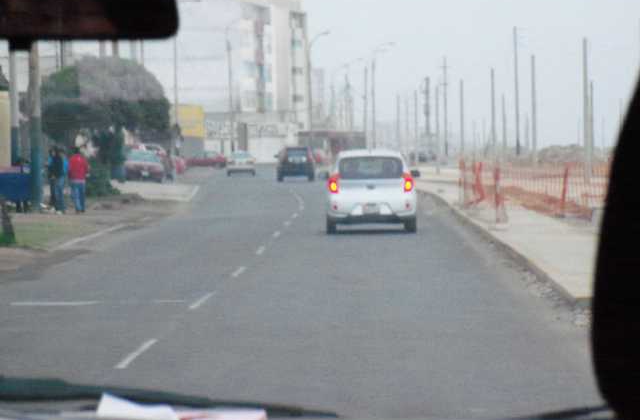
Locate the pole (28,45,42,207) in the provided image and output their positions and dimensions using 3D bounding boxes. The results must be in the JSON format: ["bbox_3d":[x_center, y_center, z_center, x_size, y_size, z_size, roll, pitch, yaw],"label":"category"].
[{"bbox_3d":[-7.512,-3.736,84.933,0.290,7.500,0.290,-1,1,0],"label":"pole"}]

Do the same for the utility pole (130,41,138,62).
[{"bbox_3d":[-8.839,-6.252,155.000,0.290,9.000,0.290,-1,1,0],"label":"utility pole"}]

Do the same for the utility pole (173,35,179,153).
[{"bbox_3d":[-7.549,-5.832,167.923,0.170,8.500,0.170,-1,1,0],"label":"utility pole"}]

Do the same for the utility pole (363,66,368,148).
[{"bbox_3d":[3.980,-7.963,275.075,0.250,8.300,0.250,-1,1,0],"label":"utility pole"}]

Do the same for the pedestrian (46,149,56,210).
[{"bbox_3d":[-7.179,-0.852,87.000,0.460,1.610,0.320,-2,1,-30],"label":"pedestrian"}]

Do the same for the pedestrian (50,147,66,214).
[{"bbox_3d":[-6.466,-0.722,80.000,0.480,1.660,0.320,-1,1,27],"label":"pedestrian"}]

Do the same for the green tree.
[{"bbox_3d":[-9.106,-3.775,138.000,5.400,5.500,5.000,-1,1,0],"label":"green tree"}]

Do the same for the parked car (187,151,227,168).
[{"bbox_3d":[-9.307,-4.105,263.000,3.900,1.400,1.620,-1,1,21],"label":"parked car"}]

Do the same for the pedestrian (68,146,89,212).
[{"bbox_3d":[-5.971,-0.729,80.000,0.500,1.660,0.320,-1,1,14],"label":"pedestrian"}]

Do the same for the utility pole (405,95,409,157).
[{"bbox_3d":[7.529,-7.010,280.000,0.200,5.900,0.200,-1,1,0],"label":"utility pole"}]

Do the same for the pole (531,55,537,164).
[{"bbox_3d":[11.112,-4.959,168.000,0.200,6.200,0.200,-1,1,0],"label":"pole"}]

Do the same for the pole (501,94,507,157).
[{"bbox_3d":[15.835,-7.003,278.000,0.220,5.900,0.220,-1,1,0],"label":"pole"}]

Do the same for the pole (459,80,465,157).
[{"bbox_3d":[9.232,-5.621,210.051,0.200,5.700,0.200,-1,1,0],"label":"pole"}]

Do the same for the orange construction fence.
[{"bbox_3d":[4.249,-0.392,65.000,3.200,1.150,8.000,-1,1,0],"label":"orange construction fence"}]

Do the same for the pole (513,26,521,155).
[{"bbox_3d":[18.144,-10.960,298.000,0.300,12.000,0.300,-1,1,0],"label":"pole"}]

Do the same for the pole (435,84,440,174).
[{"bbox_3d":[7.502,-5.102,206.950,0.190,5.600,0.190,-1,1,0],"label":"pole"}]

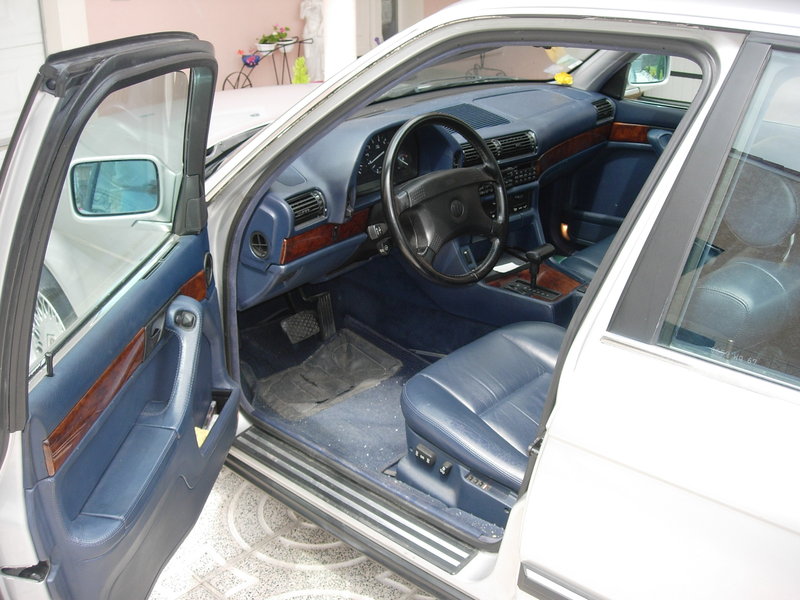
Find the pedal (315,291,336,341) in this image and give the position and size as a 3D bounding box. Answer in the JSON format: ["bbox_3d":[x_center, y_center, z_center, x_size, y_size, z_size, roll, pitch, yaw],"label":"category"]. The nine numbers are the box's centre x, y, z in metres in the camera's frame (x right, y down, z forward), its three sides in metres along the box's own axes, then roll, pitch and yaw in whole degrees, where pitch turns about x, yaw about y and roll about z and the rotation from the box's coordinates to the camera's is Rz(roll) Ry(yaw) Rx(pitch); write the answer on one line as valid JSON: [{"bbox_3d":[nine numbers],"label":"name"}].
[{"bbox_3d":[-0.214,0.045,2.552,0.030,0.145,0.050,-4,15,45],"label":"pedal"}]

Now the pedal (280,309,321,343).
[{"bbox_3d":[-0.278,0.077,2.468,0.088,0.062,0.030,-25,-2,-43],"label":"pedal"}]

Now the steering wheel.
[{"bbox_3d":[0.095,-0.217,1.946,0.090,0.392,0.392,-9,12,46],"label":"steering wheel"}]

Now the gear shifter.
[{"bbox_3d":[0.362,-0.089,2.291,0.045,0.110,0.085,18,30,38],"label":"gear shifter"}]

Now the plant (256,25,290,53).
[{"bbox_3d":[-1.268,-2.620,8.800,0.310,0.270,0.270,-17,28,-34],"label":"plant"}]

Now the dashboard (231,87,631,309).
[{"bbox_3d":[0.096,-0.384,2.435,0.430,0.400,1.450,18,30,38],"label":"dashboard"}]

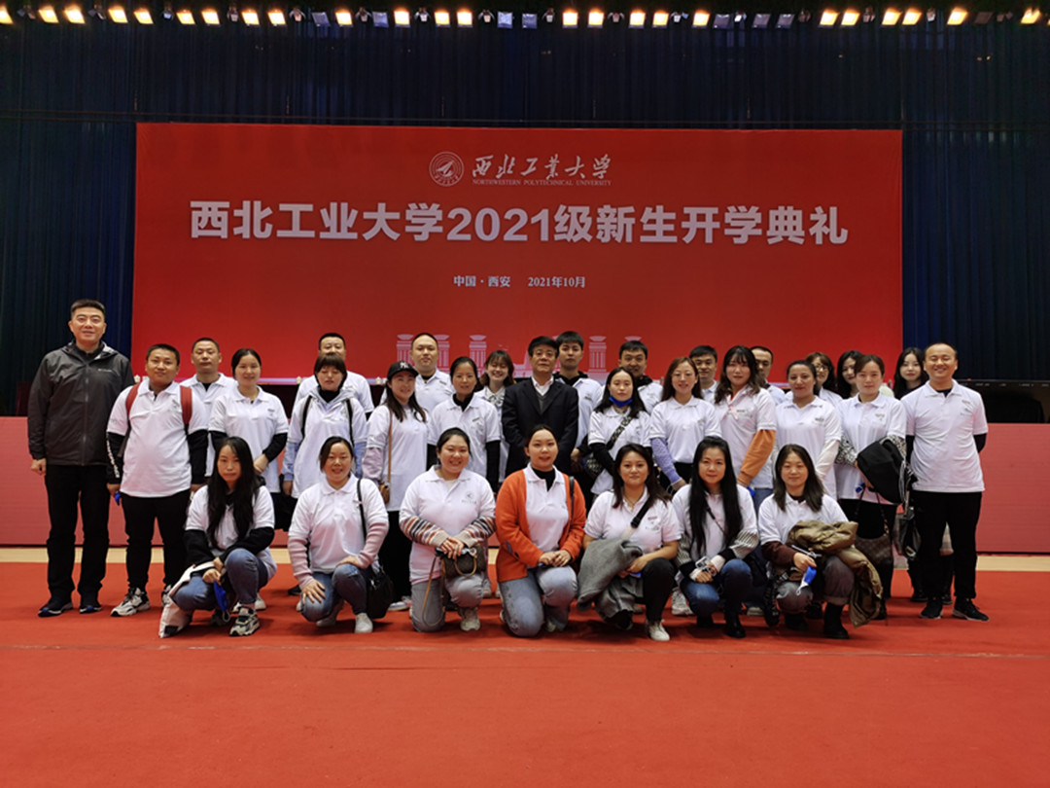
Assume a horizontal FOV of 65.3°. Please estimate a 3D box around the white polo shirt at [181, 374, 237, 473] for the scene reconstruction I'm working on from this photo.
[{"bbox_3d":[-2.138,0.206,5.500,0.490,0.692,0.280,1,-1,-13],"label":"white polo shirt"}]

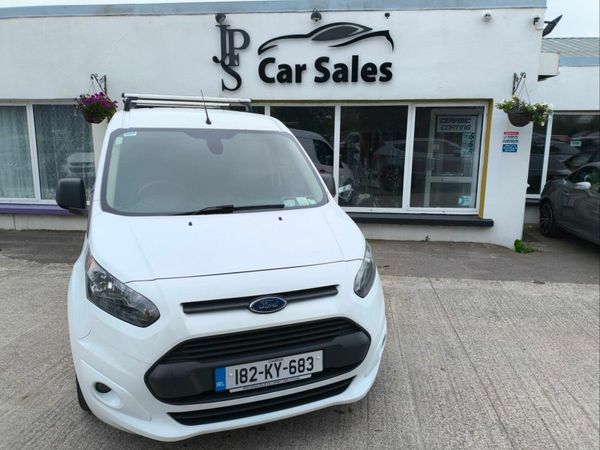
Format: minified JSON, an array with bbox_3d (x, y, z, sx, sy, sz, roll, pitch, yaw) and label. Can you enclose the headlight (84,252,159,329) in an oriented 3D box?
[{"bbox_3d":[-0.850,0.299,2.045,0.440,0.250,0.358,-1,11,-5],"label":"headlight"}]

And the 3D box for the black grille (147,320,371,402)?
[{"bbox_3d":[-0.144,0.611,2.043,1.110,0.310,0.130,-3,11,-20],"label":"black grille"}]

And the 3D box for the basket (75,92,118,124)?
[{"bbox_3d":[-3.218,-1.842,6.852,0.620,0.470,0.520,1,11,5],"label":"basket"}]

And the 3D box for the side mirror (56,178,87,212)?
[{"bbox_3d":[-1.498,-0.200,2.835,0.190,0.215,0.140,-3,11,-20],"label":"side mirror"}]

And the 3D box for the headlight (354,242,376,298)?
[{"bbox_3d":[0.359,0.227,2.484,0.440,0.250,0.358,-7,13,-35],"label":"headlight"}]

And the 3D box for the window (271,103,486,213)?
[{"bbox_3d":[1.210,-1.065,7.023,3.380,1.800,0.120,1,11,5],"label":"window"}]

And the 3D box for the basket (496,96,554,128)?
[{"bbox_3d":[3.256,-1.646,6.285,0.700,0.410,0.520,1,11,5],"label":"basket"}]

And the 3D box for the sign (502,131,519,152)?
[{"bbox_3d":[3.261,-1.284,6.704,0.235,0.310,0.020,1,11,5],"label":"sign"}]

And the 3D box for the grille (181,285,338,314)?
[{"bbox_3d":[-0.154,0.357,2.029,0.780,0.085,0.100,-3,11,-20],"label":"grille"}]

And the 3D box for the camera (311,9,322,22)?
[{"bbox_3d":[0.249,-3.161,6.538,0.175,0.200,0.200,1,11,5],"label":"camera"}]

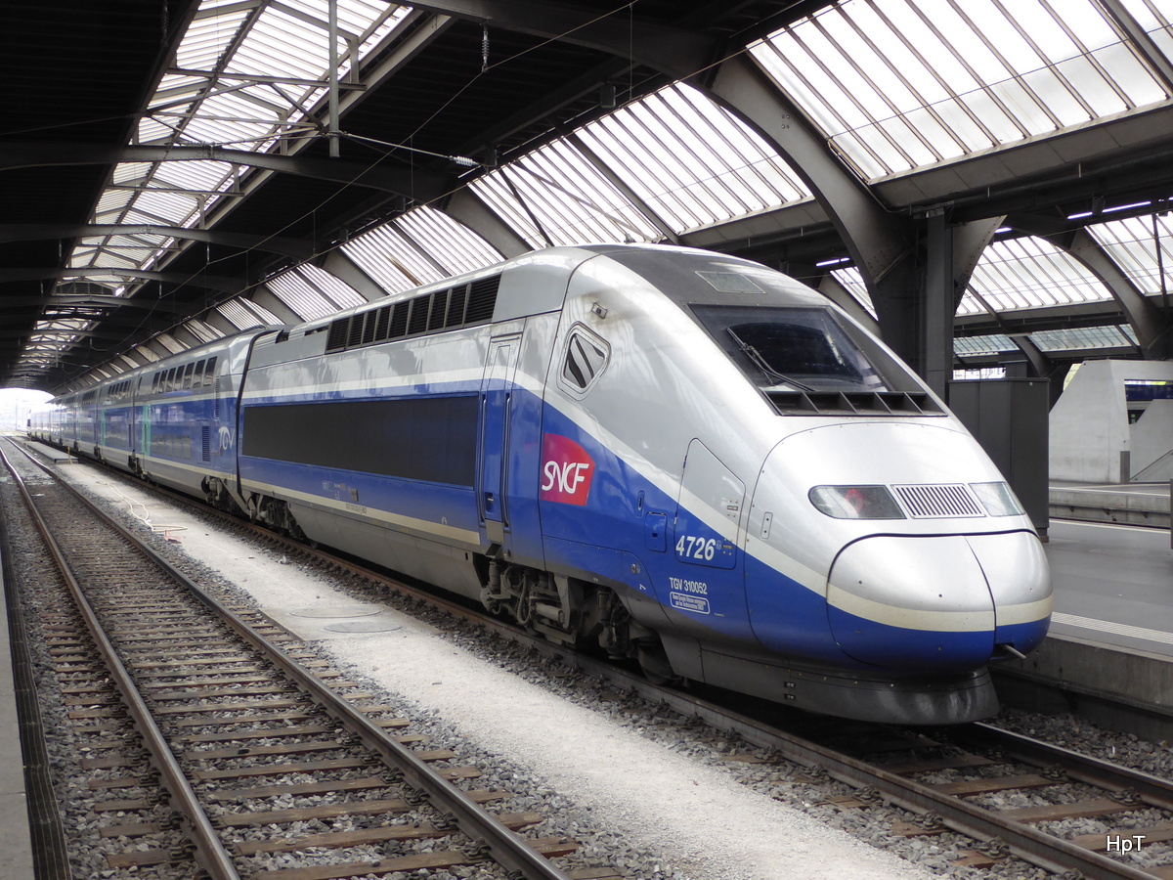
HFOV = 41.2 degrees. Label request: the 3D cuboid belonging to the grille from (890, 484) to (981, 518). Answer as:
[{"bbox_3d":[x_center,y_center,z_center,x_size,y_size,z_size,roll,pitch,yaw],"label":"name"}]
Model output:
[{"bbox_3d":[2.387,0.420,10.569,0.575,0.040,0.342,0,39,-21],"label":"grille"}]

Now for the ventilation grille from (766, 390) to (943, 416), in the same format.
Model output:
[{"bbox_3d":[1.981,-0.241,11.614,1.410,0.080,0.381,0,31,-21],"label":"ventilation grille"}]

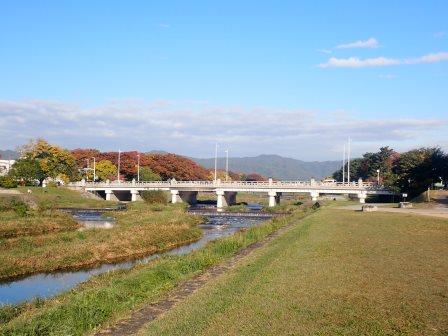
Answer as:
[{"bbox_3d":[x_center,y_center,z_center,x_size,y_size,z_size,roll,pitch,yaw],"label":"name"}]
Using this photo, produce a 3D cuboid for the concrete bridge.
[{"bbox_3d":[-2.790,7.130,161.330,112.340,8.000,22.000,-1,-2,38],"label":"concrete bridge"}]

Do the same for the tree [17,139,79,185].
[{"bbox_3d":[-54.270,-1.700,175.090,17.800,14.770,15.500,0,-1,0],"label":"tree"}]

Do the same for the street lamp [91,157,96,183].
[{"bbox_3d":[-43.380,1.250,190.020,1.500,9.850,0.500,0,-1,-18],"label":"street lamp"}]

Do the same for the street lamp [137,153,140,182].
[{"bbox_3d":[-28.920,0.590,193.040,0.500,11.360,1.400,-1,-2,38],"label":"street lamp"}]

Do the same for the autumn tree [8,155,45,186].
[{"bbox_3d":[-58.980,0.740,170.030,10.800,9.560,10.300,0,-1,0],"label":"autumn tree"}]

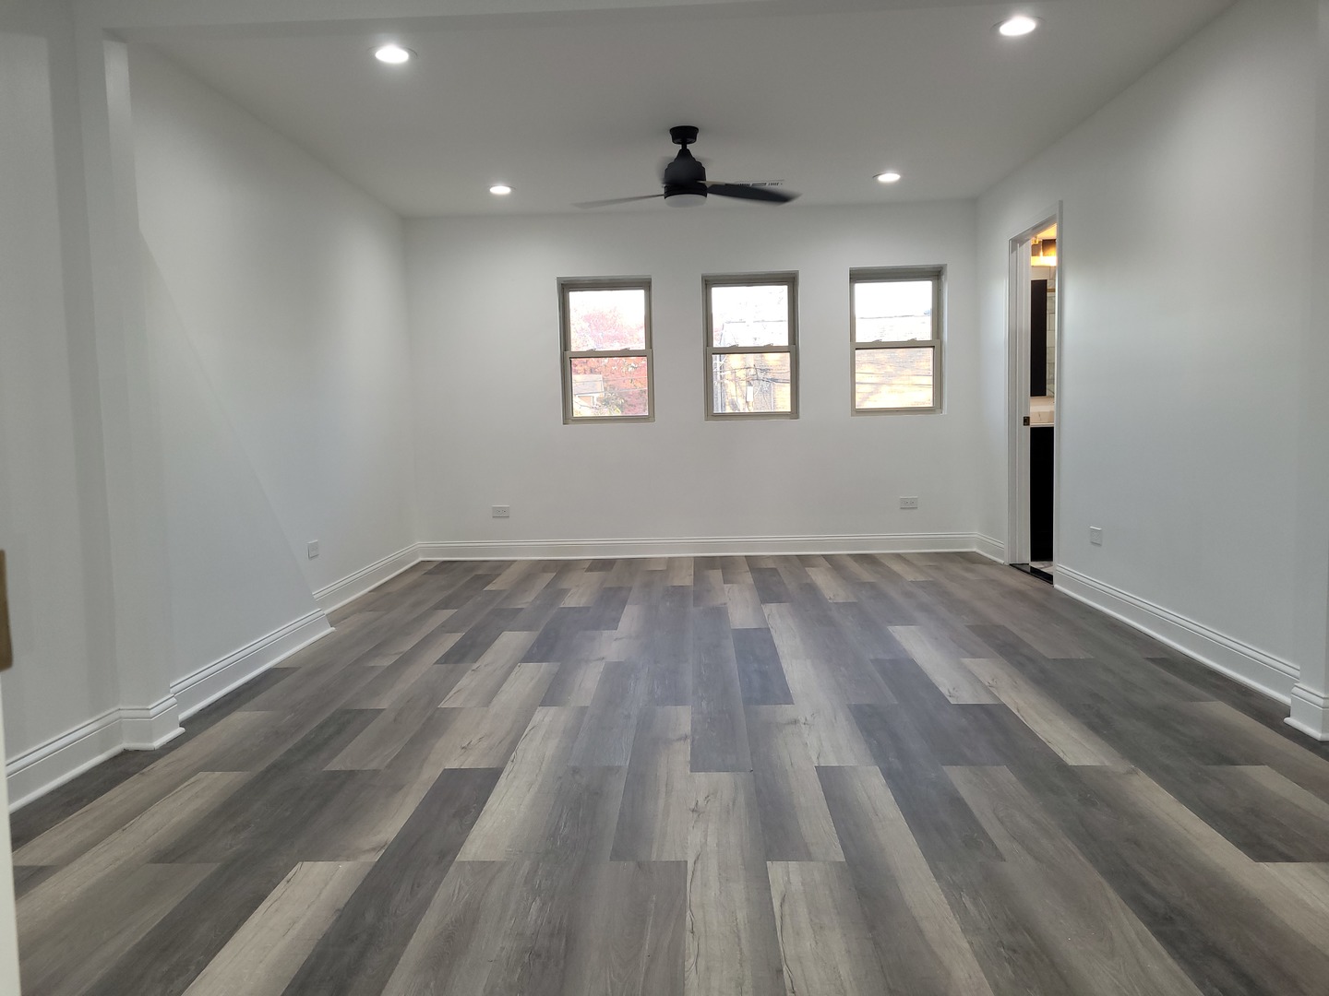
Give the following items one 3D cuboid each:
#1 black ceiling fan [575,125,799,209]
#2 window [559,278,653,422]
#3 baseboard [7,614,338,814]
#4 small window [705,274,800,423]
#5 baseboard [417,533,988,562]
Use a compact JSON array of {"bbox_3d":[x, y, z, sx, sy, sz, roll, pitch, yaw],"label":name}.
[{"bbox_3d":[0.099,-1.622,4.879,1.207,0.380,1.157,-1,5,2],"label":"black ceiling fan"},{"bbox_3d":[-0.397,-1.022,6.958,0.639,1.001,0.111,-1,5,2],"label":"window"},{"bbox_3d":[-1.637,0.667,3.692,0.151,0.135,2.253,-1,5,2],"label":"baseboard"},{"bbox_3d":[0.601,-1.045,6.921,0.639,0.996,0.111,-1,5,2],"label":"small window"},{"bbox_3d":[0.208,0.343,6.973,3.893,0.139,0.030,-1,5,2],"label":"baseboard"}]

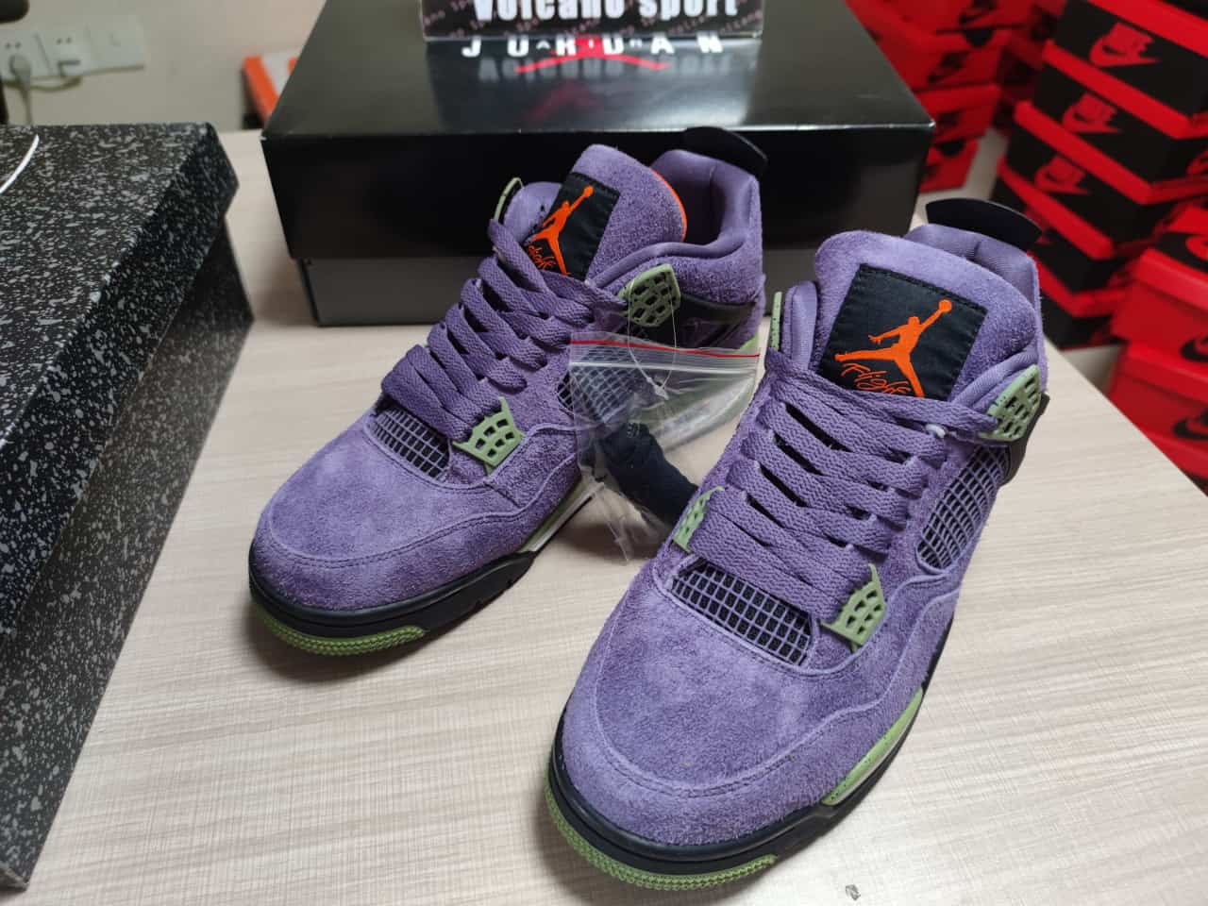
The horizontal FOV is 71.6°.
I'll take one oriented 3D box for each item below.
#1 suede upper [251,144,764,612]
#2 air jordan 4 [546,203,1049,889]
[{"bbox_3d":[-0.032,-0.049,0.395,0.113,0.149,0.295,31,52,27],"label":"suede upper"},{"bbox_3d":[0.096,0.017,0.333,0.115,0.155,0.295,23,49,22],"label":"air jordan 4"}]

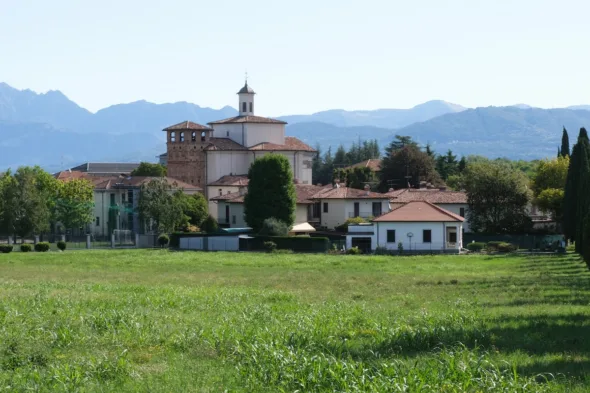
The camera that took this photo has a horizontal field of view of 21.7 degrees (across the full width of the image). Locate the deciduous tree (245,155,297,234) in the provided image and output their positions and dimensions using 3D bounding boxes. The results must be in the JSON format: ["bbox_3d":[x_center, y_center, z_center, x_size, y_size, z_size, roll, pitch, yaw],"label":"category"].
[{"bbox_3d":[-3.214,0.730,202.000,6.800,12.300,6.600,0,0,0],"label":"deciduous tree"}]

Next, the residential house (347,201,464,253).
[{"bbox_3d":[13.720,3.745,189.500,13.200,6.400,9.000,0,0,9],"label":"residential house"}]

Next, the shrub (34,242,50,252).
[{"bbox_3d":[-31.644,6.377,193.015,1.900,1.150,1.500,0,1,0],"label":"shrub"}]

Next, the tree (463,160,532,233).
[{"bbox_3d":[28.403,0.957,216.000,9.800,11.700,9.200,0,0,0],"label":"tree"}]

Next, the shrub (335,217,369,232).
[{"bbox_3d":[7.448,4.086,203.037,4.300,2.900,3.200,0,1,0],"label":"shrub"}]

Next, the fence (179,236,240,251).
[{"bbox_3d":[-10.882,6.004,196.022,7.900,1.750,0.250,0,2,15],"label":"fence"}]

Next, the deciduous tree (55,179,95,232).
[{"bbox_3d":[-30.355,1.871,212.110,5.500,8.700,5.500,0,1,0],"label":"deciduous tree"}]

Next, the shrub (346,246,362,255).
[{"bbox_3d":[7.225,6.598,187.012,1.700,0.980,1.400,0,1,0],"label":"shrub"}]

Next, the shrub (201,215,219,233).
[{"bbox_3d":[-11.381,4.096,205.043,2.400,3.400,2.400,0,1,0],"label":"shrub"}]

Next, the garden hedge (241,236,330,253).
[{"bbox_3d":[-1.172,5.942,190.000,10.900,2.000,1.400,0,0,12],"label":"garden hedge"}]

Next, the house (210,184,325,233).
[{"bbox_3d":[-3.982,2.570,223.000,13.000,8.400,10.000,0,0,-30],"label":"house"}]

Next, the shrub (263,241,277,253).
[{"bbox_3d":[-3.084,6.227,190.018,1.600,1.450,1.400,0,1,0],"label":"shrub"}]

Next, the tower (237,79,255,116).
[{"bbox_3d":[-8.177,-16.521,257.000,2.200,6.400,2.200,0,0,-42],"label":"tower"}]

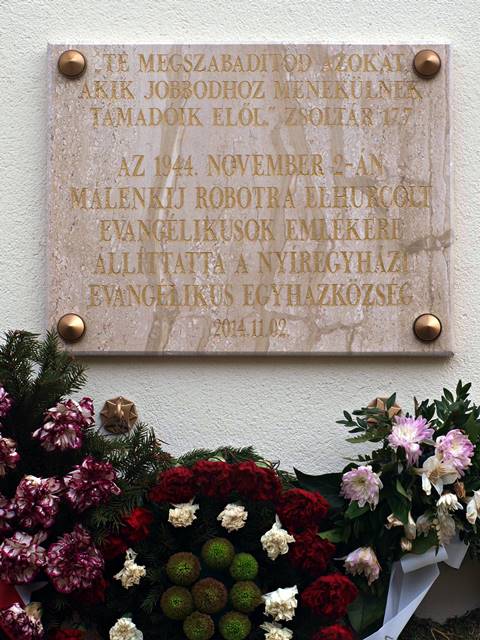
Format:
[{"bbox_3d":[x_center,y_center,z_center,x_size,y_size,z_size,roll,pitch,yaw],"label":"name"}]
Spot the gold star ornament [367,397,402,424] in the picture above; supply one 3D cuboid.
[{"bbox_3d":[0.215,0.140,3.350,0.054,0.054,0.021,0,-4,0],"label":"gold star ornament"}]

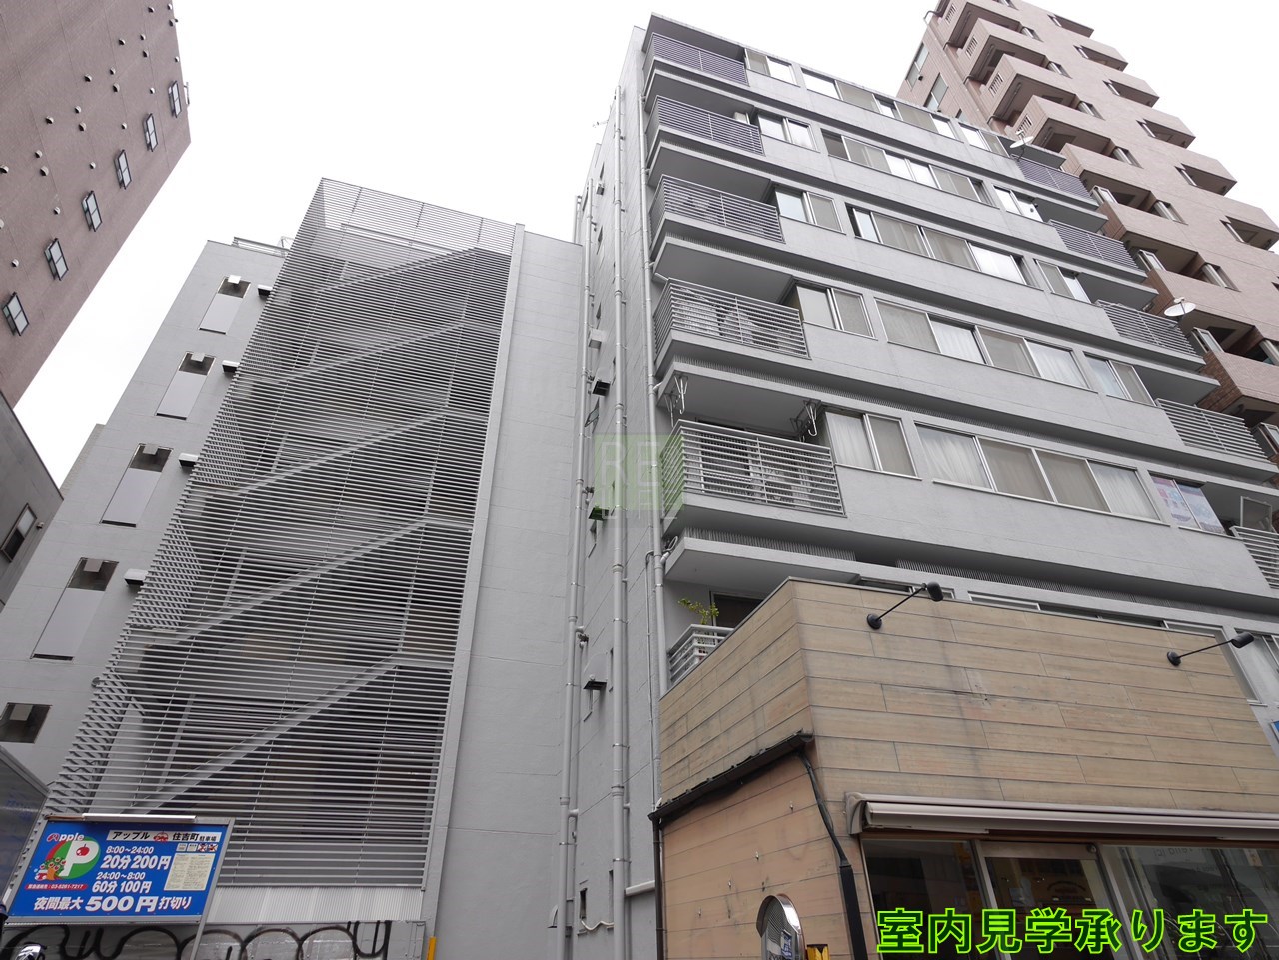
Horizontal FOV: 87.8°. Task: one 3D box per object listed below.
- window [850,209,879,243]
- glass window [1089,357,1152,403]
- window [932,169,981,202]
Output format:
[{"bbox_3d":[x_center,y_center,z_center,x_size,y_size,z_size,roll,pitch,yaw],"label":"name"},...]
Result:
[{"bbox_3d":[4.584,-5.063,13.342,0.484,1.034,0.100,9,-36,-15],"label":"window"},{"bbox_3d":[9.382,-1.909,12.935,1.208,1.143,0.100,9,-36,-15],"label":"glass window"},{"bbox_3d":[7.523,-6.964,15.789,1.101,0.970,0.100,9,-36,-15],"label":"window"}]

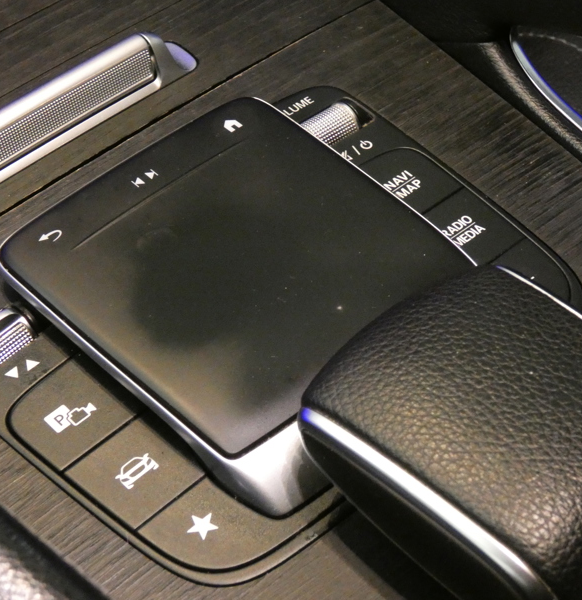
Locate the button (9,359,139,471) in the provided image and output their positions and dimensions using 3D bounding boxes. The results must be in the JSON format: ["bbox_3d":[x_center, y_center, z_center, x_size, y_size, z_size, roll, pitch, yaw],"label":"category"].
[{"bbox_3d":[-0.052,0.027,0.345,0.026,0.005,0.027,-37,56,-22],"label":"button"}]

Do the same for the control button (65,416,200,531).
[{"bbox_3d":[-0.035,0.040,0.332,0.024,0.005,0.024,-37,56,-22],"label":"control button"}]

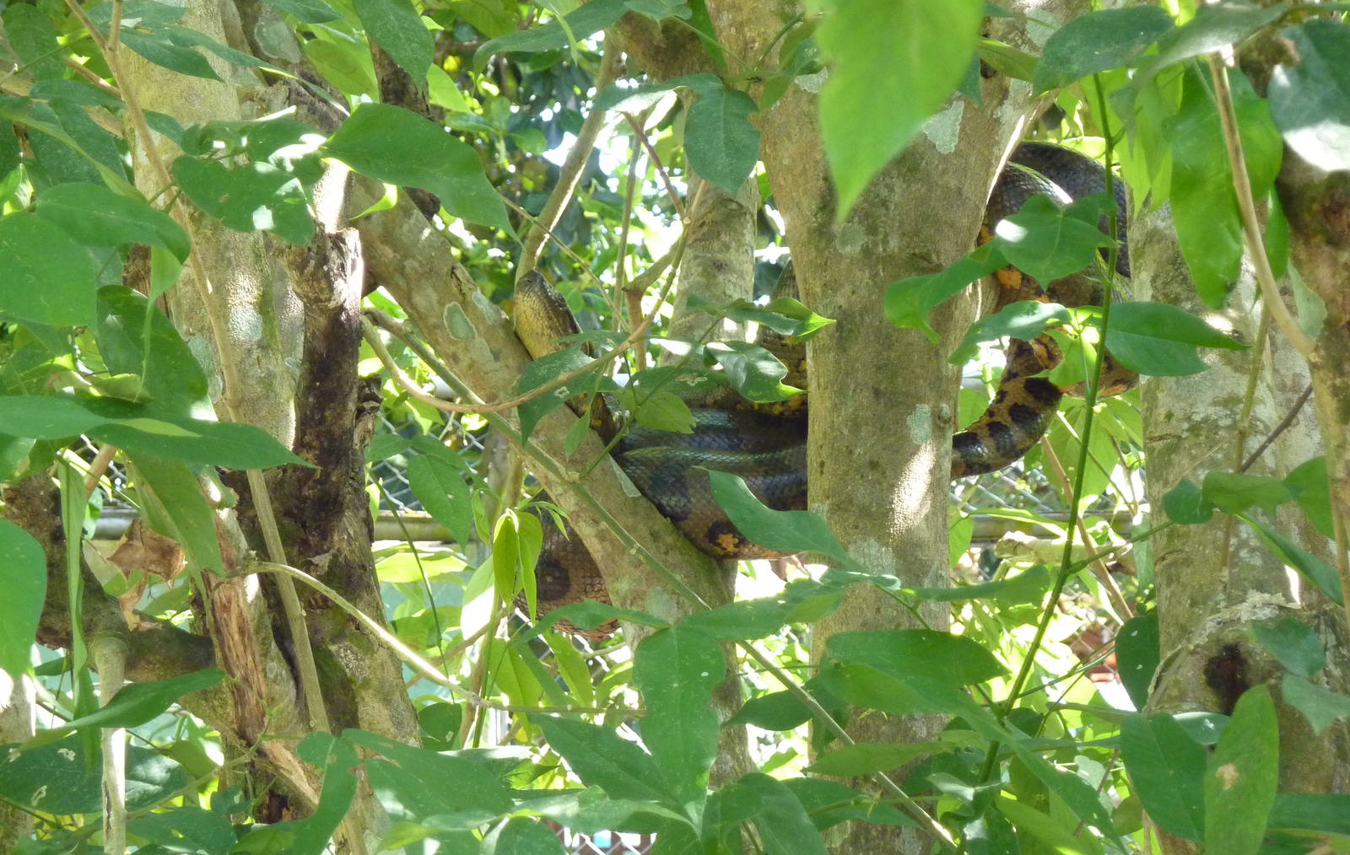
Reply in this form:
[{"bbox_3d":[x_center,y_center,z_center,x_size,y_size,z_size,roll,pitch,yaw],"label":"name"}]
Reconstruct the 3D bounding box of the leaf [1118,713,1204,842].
[{"bbox_3d":[0.459,0.329,5.350,0.082,0.145,0.035,-30,-21,-12],"label":"leaf"}]

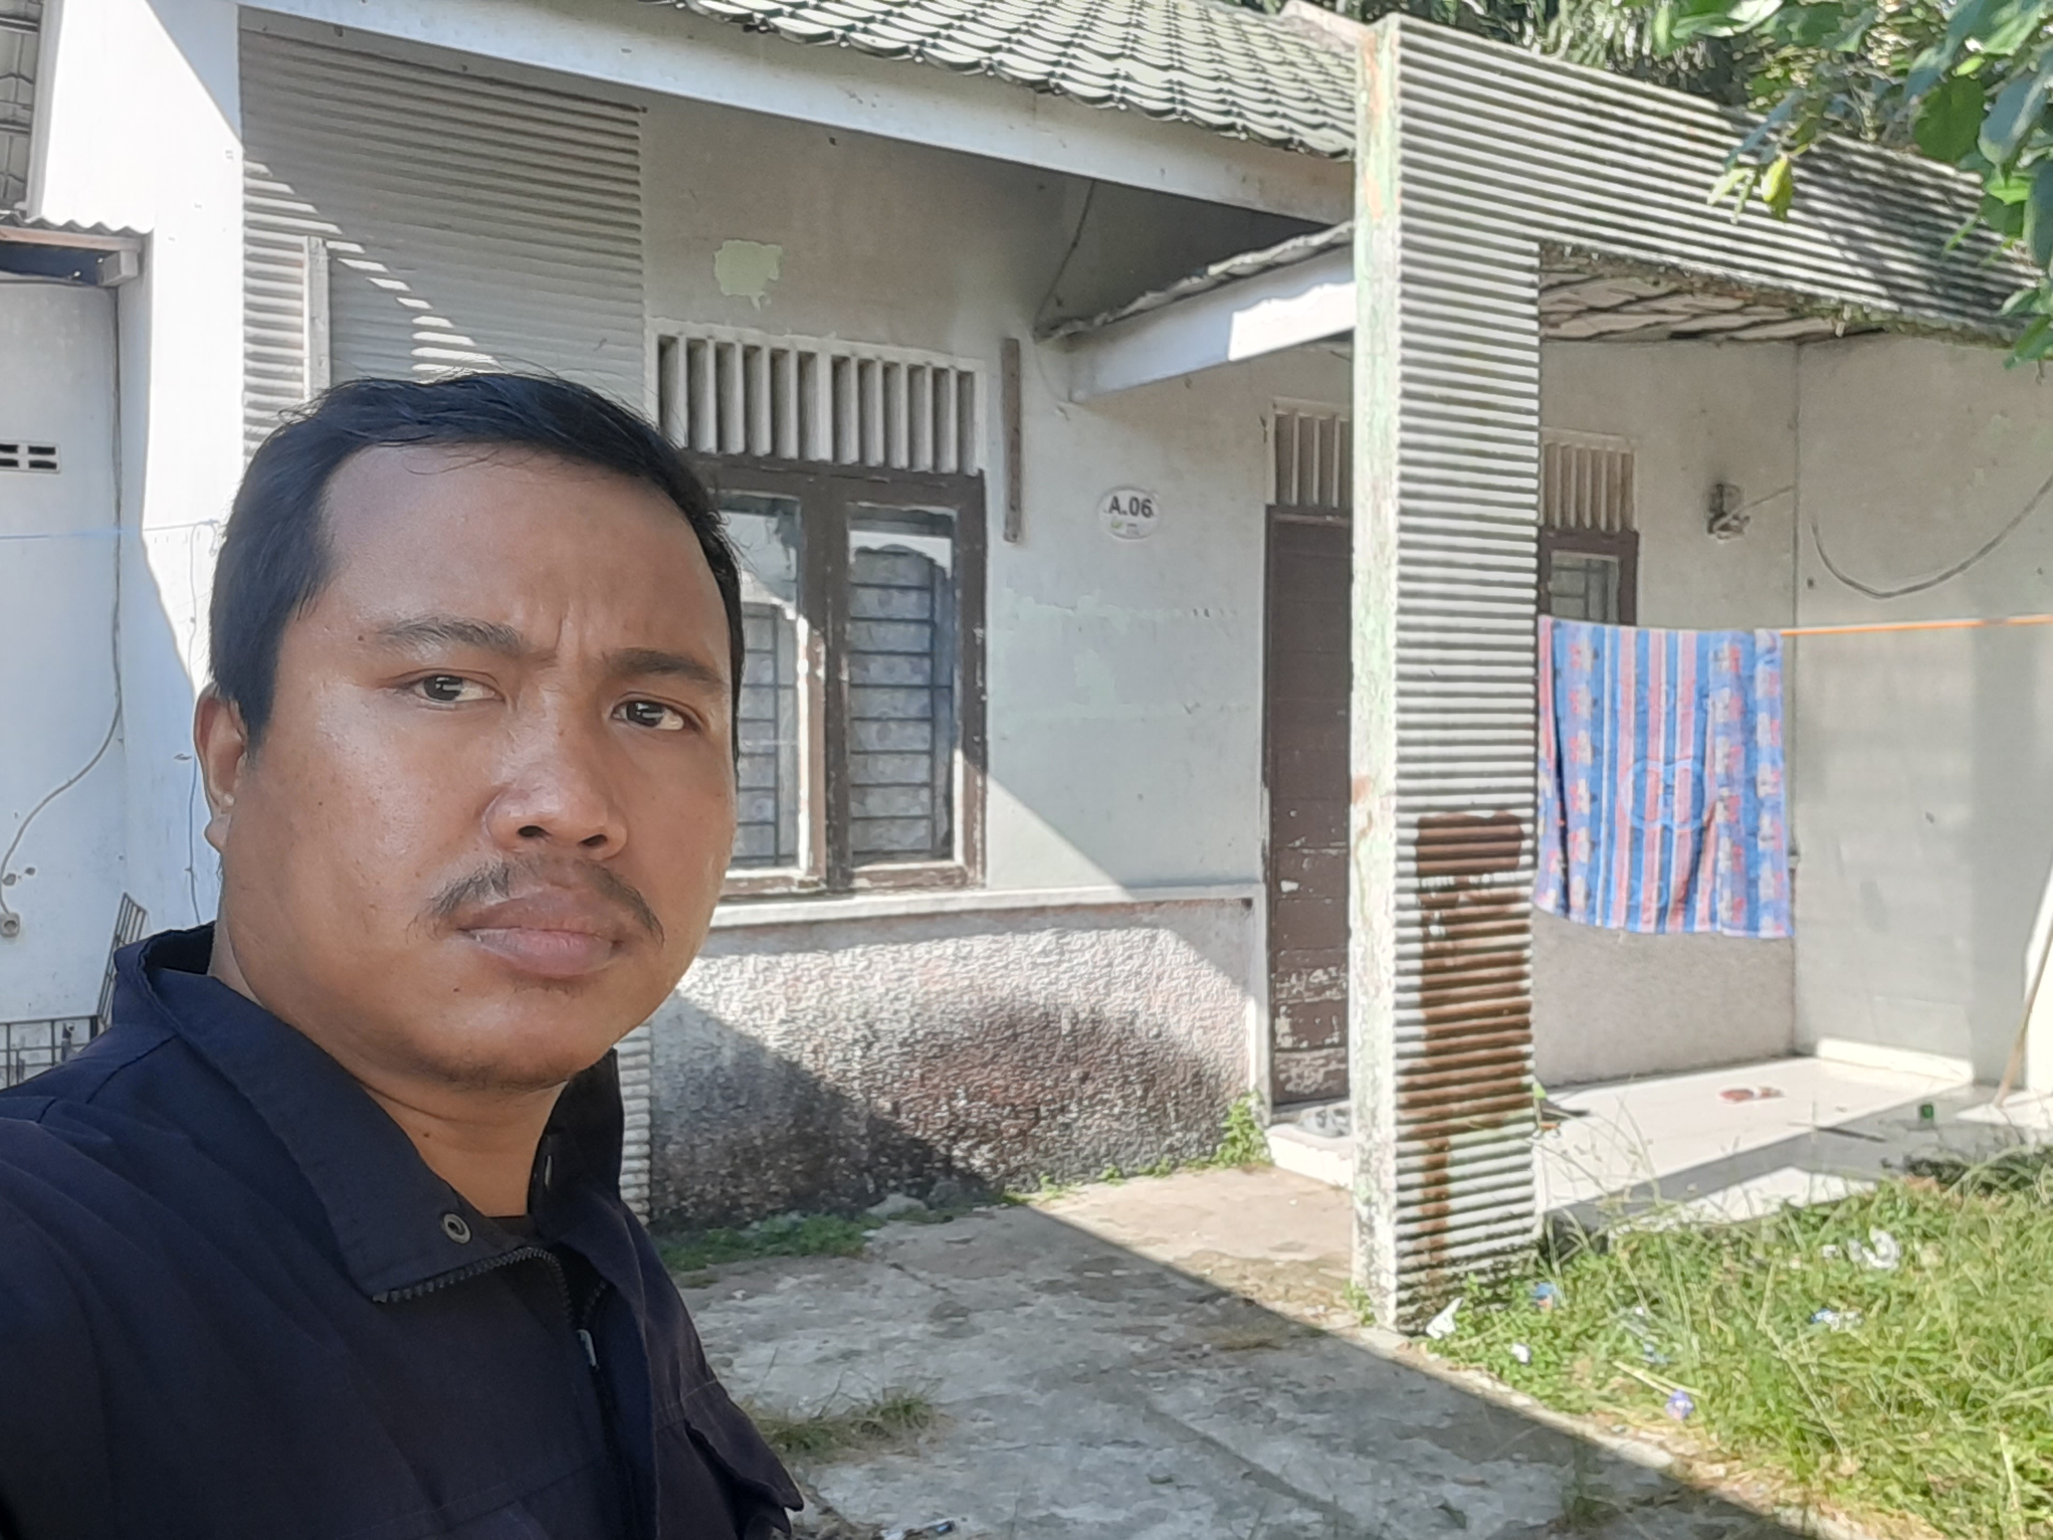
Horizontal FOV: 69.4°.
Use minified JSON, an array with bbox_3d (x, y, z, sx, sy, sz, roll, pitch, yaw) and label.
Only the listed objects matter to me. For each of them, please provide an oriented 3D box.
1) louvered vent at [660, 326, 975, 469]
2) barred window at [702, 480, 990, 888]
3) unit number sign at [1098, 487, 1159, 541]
[{"bbox_3d":[-0.639,-1.147,4.636,1.089,0.351,0.100,0,1,-27],"label":"louvered vent"},{"bbox_3d":[-0.640,-0.291,4.644,1.104,1.368,0.100,0,1,-27],"label":"barred window"},{"bbox_3d":[0.360,-0.881,5.098,0.247,0.188,0.020,0,1,-27],"label":"unit number sign"}]

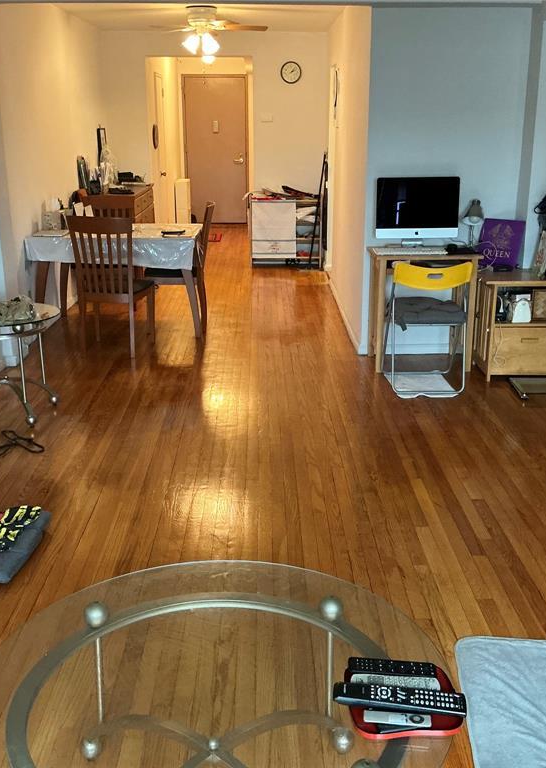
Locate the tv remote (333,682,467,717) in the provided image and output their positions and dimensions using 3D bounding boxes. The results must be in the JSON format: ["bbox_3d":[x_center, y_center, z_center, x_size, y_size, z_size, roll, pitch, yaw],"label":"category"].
[{"bbox_3d":[0.225,0.561,1.468,0.226,0.026,0.046,2,17,8],"label":"tv remote"}]

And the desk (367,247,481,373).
[{"bbox_3d":[0.944,-0.477,5.235,0.640,0.710,0.490,0,17,0],"label":"desk"}]

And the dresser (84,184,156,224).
[{"bbox_3d":[-1.539,-1.524,8.491,0.490,0.890,1.400,0,17,-1],"label":"dresser"}]

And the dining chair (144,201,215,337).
[{"bbox_3d":[-0.691,-0.873,6.273,0.510,0.940,0.440,0,17,-1],"label":"dining chair"}]

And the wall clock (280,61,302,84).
[{"bbox_3d":[0.185,-3.161,8.415,0.225,0.230,0.040,0,17,0],"label":"wall clock"}]

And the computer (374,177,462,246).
[{"bbox_3d":[0.912,-1.089,5.272,0.530,0.450,0.180,-1,17,-3],"label":"computer"}]

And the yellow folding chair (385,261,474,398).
[{"bbox_3d":[0.909,-0.377,4.946,0.450,0.760,0.470,0,17,-1],"label":"yellow folding chair"}]

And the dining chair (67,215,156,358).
[{"bbox_3d":[-1.070,-0.674,5.547,0.440,0.915,0.480,4,17,12],"label":"dining chair"}]

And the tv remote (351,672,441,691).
[{"bbox_3d":[0.242,0.600,1.636,0.170,0.020,0.046,1,17,5],"label":"tv remote"}]

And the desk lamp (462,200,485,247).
[{"bbox_3d":[1.242,-0.989,5.159,0.140,0.305,0.170,2,17,7],"label":"desk lamp"}]

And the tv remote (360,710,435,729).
[{"bbox_3d":[0.231,0.625,1.541,0.124,0.009,0.032,1,17,4],"label":"tv remote"}]

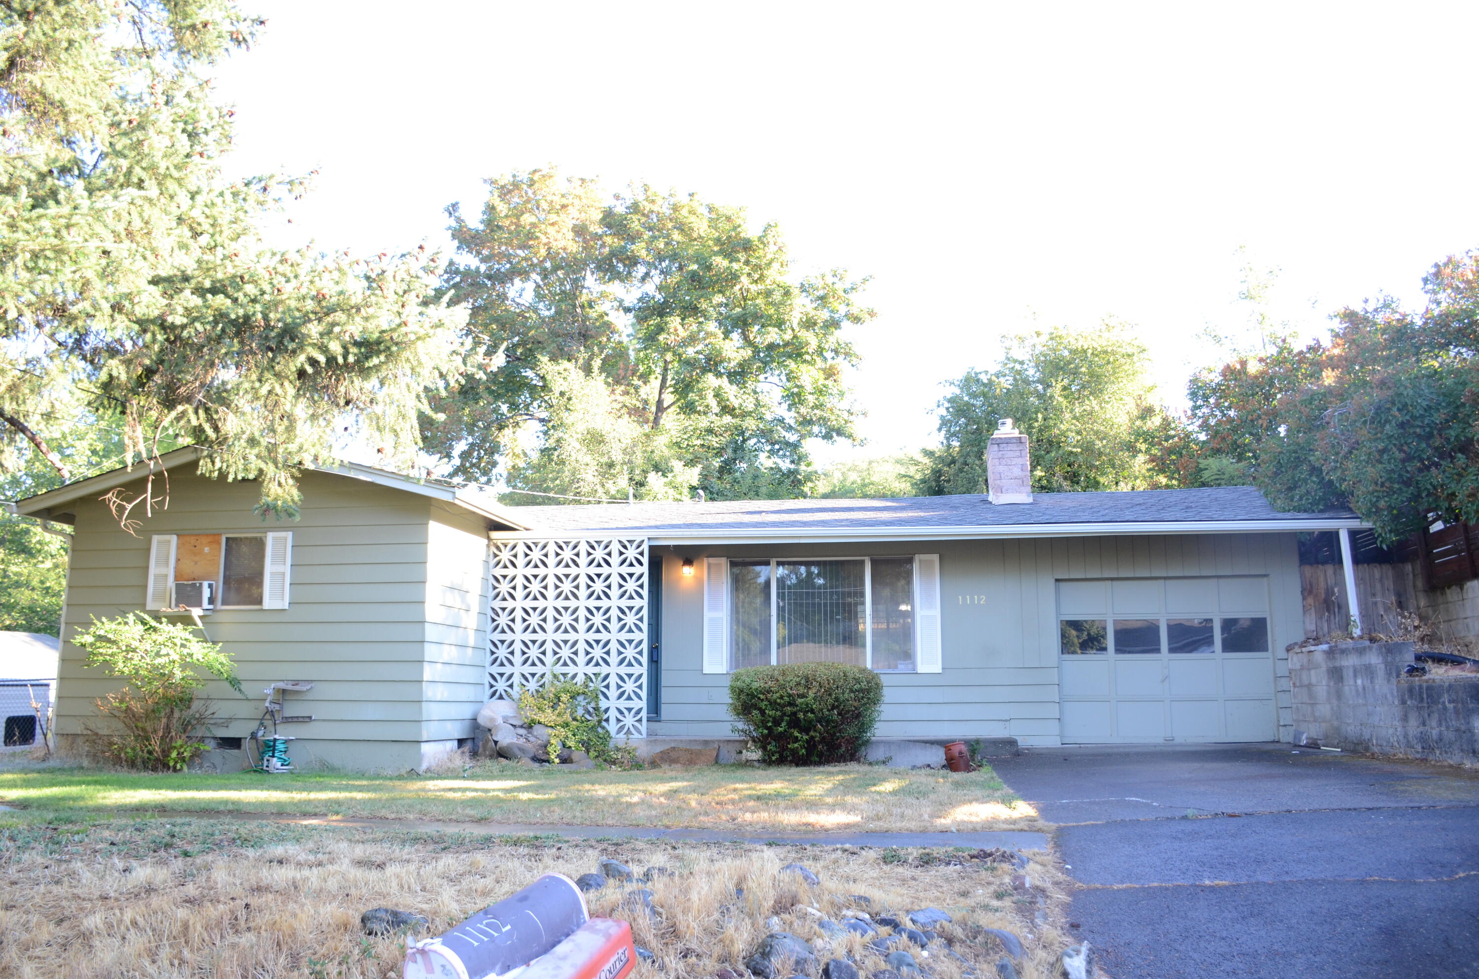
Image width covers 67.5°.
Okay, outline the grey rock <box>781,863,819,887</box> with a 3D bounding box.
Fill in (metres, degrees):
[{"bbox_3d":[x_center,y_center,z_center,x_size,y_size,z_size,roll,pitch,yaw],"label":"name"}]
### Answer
[{"bbox_3d":[0.363,2.314,6.631,0.260,0.170,0.200,0,-9,0],"label":"grey rock"}]

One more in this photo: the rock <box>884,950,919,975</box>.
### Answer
[{"bbox_3d":[0.757,2.214,5.163,0.190,0.150,0.170,0,-9,0],"label":"rock"}]

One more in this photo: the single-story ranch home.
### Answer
[{"bbox_3d":[0.082,1.478,16.290,15.483,4.290,10.530,-1,-9,8],"label":"single-story ranch home"}]

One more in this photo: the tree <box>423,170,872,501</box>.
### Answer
[{"bbox_3d":[-2.569,-1.770,30.669,12.211,15.032,10.500,0,-9,0],"label":"tree"}]

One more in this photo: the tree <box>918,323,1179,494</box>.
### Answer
[{"bbox_3d":[8.230,0.472,29.290,6.769,10.080,6.500,0,-9,0],"label":"tree"}]

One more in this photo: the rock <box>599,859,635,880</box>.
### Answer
[{"bbox_3d":[-0.761,2.368,6.877,0.240,0.170,0.200,0,-9,0],"label":"rock"}]

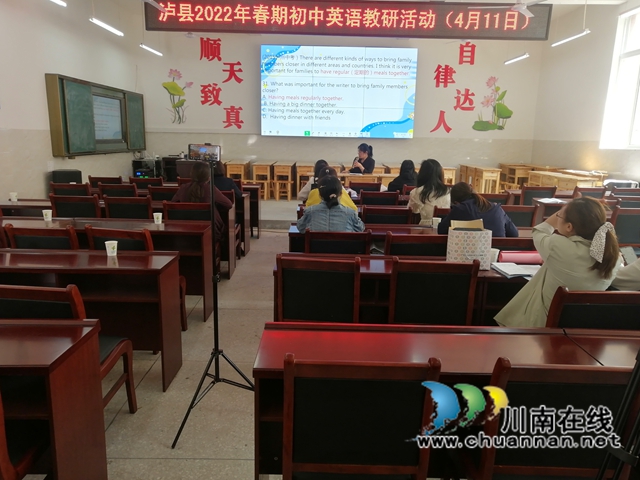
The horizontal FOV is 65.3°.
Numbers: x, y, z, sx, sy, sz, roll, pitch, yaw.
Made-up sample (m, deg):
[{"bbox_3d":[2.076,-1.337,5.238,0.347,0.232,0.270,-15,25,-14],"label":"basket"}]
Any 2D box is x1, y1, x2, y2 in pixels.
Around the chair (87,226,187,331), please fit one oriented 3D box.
[{"bbox_3d":[-1.292,0.324,3.667,0.470,0.905,0.550,3,11,10],"label":"chair"}]

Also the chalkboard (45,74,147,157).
[{"bbox_3d":[-4.218,-2.368,9.839,0.190,1.275,3.874,1,12,0],"label":"chalkboard"}]

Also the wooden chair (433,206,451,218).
[{"bbox_3d":[1.244,0.081,4.875,0.473,0.896,0.581,1,12,-1],"label":"wooden chair"}]

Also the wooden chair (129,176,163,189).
[{"bbox_3d":[-2.377,-0.467,7.071,0.450,0.890,0.510,1,12,0],"label":"wooden chair"}]

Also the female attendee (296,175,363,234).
[{"bbox_3d":[0.062,0.139,3.691,0.500,1.225,0.750,1,12,0],"label":"female attendee"}]

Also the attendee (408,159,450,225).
[{"bbox_3d":[1.114,-0.174,5.342,0.500,1.340,0.720,1,11,-3],"label":"attendee"}]

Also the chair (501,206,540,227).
[{"bbox_3d":[2.060,0.029,5.541,0.470,0.905,0.550,1,11,0],"label":"chair"}]

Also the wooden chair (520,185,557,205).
[{"bbox_3d":[2.985,-0.343,7.100,0.473,0.896,0.581,1,12,-1],"label":"wooden chair"}]

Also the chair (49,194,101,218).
[{"bbox_3d":[-2.341,-0.030,5.114,0.450,0.900,0.550,1,11,-1],"label":"chair"}]

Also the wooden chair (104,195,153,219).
[{"bbox_3d":[-1.862,-0.030,5.168,0.450,0.900,0.550,1,11,-1],"label":"wooden chair"}]

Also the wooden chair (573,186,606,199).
[{"bbox_3d":[3.701,-0.346,7.193,0.473,0.896,0.581,0,12,-6],"label":"wooden chair"}]

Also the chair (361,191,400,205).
[{"bbox_3d":[0.675,-0.184,6.061,0.450,0.890,0.510,1,12,0],"label":"chair"}]

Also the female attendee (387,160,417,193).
[{"bbox_3d":[1.243,-0.569,7.577,0.500,1.260,0.720,1,11,-3],"label":"female attendee"}]

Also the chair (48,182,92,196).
[{"bbox_3d":[-2.977,-0.292,6.194,0.450,0.890,0.510,1,12,0],"label":"chair"}]

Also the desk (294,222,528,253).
[{"bbox_3d":[0.944,0.293,4.230,2.400,0.765,0.400,1,11,-1],"label":"desk"}]

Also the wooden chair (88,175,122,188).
[{"bbox_3d":[-2.968,-0.476,7.243,0.450,0.900,0.550,1,11,-1],"label":"wooden chair"}]

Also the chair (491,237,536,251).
[{"bbox_3d":[1.195,0.354,3.617,0.450,0.900,0.550,1,11,-1],"label":"chair"}]

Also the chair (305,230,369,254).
[{"bbox_3d":[0.121,0.324,3.824,0.470,0.905,0.550,1,11,0],"label":"chair"}]

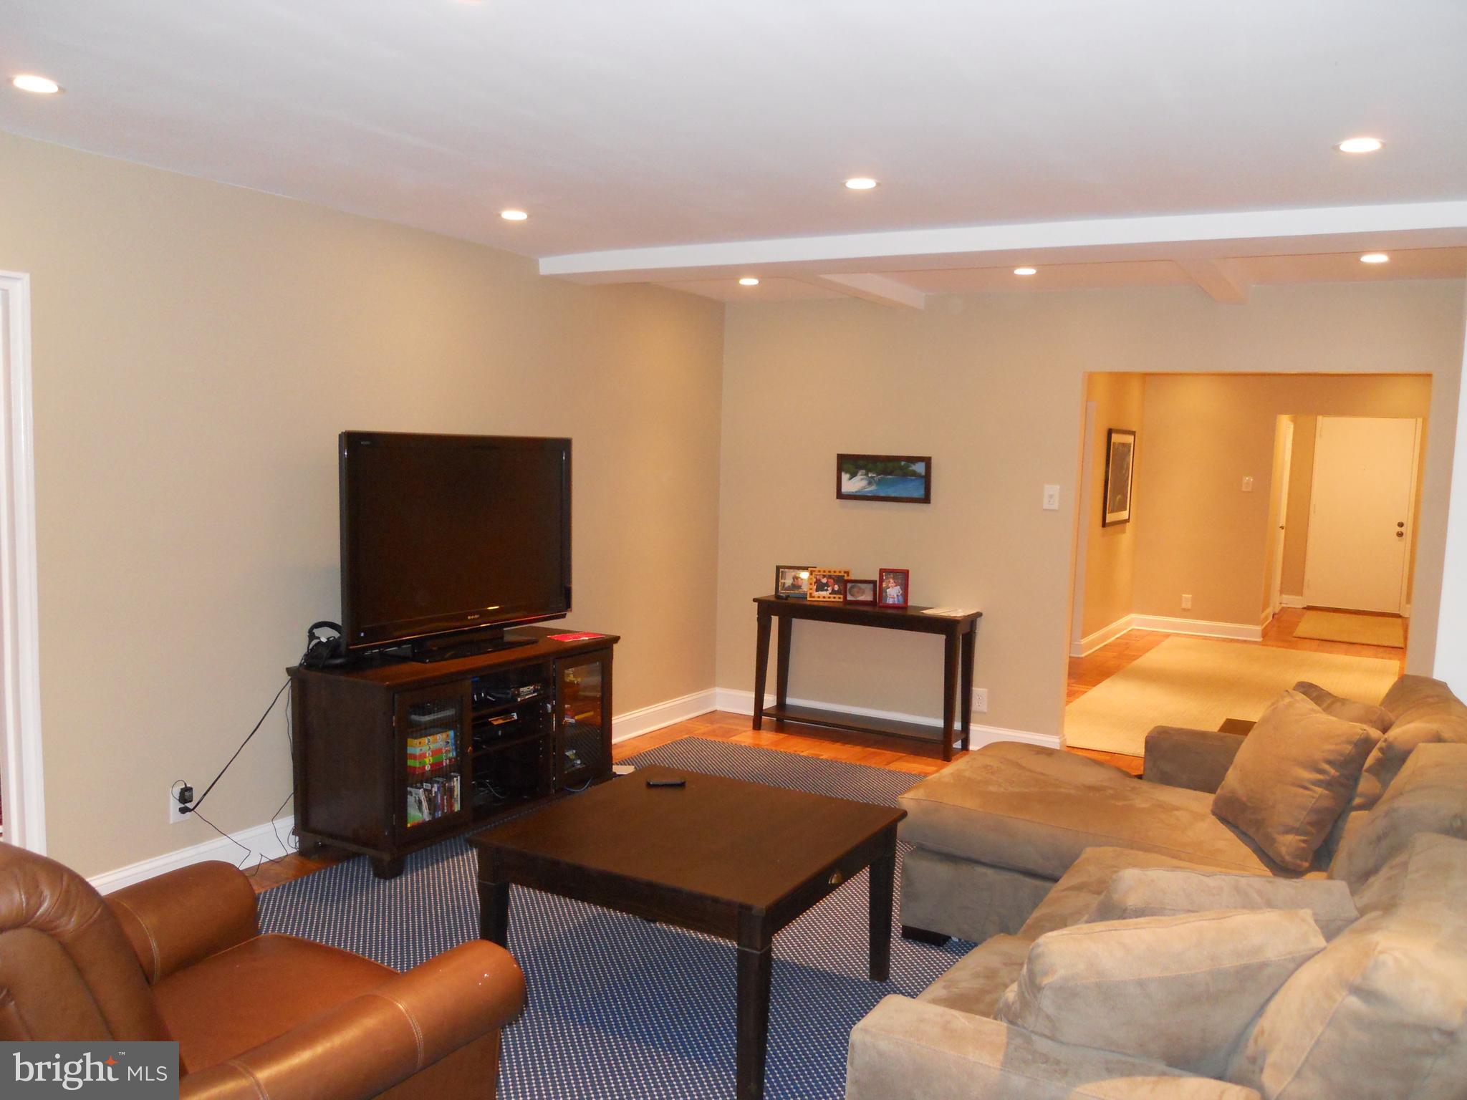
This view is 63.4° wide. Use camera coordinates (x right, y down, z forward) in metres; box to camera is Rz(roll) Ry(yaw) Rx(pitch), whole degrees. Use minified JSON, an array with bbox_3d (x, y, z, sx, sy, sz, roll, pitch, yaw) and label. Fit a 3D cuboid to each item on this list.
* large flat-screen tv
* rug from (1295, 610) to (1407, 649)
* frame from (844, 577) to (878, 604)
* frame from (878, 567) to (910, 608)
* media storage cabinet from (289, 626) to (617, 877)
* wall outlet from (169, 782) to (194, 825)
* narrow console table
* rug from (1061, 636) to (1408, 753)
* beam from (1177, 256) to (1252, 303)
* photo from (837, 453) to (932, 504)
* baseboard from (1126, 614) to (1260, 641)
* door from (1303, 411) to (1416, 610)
[{"bbox_3d":[-1.130,-0.031,4.866,0.286,0.879,1.305,5,6,29],"label":"large flat-screen tv"},{"bbox_3d":[6.004,0.750,11.517,0.885,0.012,2.229,5,6,29],"label":"rug"},{"bbox_3d":[0.691,0.231,6.449,0.179,0.142,0.065,3,5,7],"label":"frame"},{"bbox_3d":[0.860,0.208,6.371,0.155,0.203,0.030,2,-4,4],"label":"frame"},{"bbox_3d":[-1.099,0.771,4.901,0.505,0.721,1.386,5,6,29],"label":"media storage cabinet"},{"bbox_3d":[-1.862,0.855,4.004,0.011,0.120,0.076,5,6,30],"label":"wall outlet"},{"bbox_3d":[0.694,0.672,6.478,1.211,0.745,0.307,5,6,29],"label":"narrow console table"},{"bbox_3d":[3.529,0.980,8.158,1.810,0.012,4.522,5,6,29],"label":"rug"},{"bbox_3d":[2.001,-1.145,4.933,0.130,0.080,1.362,5,6,30],"label":"beam"},{"bbox_3d":[0.817,-0.387,6.448,0.551,0.248,0.023,5,6,30],"label":"photo"},{"bbox_3d":[4.247,0.707,10.882,1.122,0.124,0.020,5,6,30],"label":"baseboard"},{"bbox_3d":[6.714,-0.373,12.699,0.923,2.089,0.050,5,6,30],"label":"door"}]

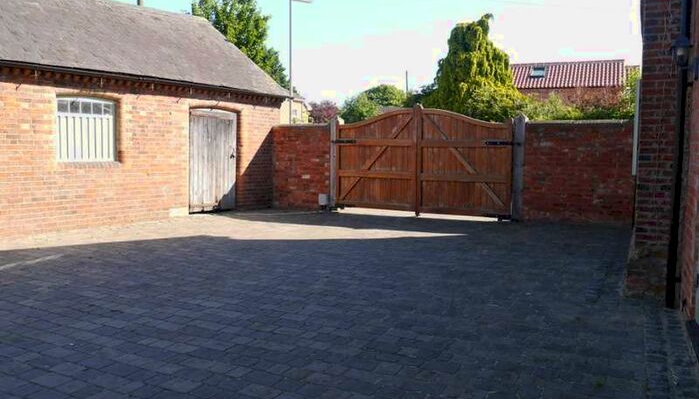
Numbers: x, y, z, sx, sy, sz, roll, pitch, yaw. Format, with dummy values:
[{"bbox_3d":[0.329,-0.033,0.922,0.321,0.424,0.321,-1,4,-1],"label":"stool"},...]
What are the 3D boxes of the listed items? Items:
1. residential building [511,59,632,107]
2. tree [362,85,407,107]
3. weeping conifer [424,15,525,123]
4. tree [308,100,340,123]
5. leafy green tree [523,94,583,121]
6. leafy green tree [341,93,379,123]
[{"bbox_3d":[11.103,-4.143,30.167,6.000,6.161,4.400,2,5,21],"label":"residential building"},{"bbox_3d":[2.996,-6.087,47.651,4.000,6.936,4.000,1,5,4],"label":"tree"},{"bbox_3d":[4.615,-3.683,21.761,4.200,6.629,4.000,1,5,12],"label":"weeping conifer"},{"bbox_3d":[-1.817,-4.870,42.740,2.900,5.310,2.900,0,5,-2],"label":"tree"},{"bbox_3d":[7.220,-2.016,20.399,2.500,3.569,2.300,2,5,19],"label":"leafy green tree"},{"bbox_3d":[0.547,-3.593,31.808,2.500,4.676,2.500,0,5,1],"label":"leafy green tree"}]

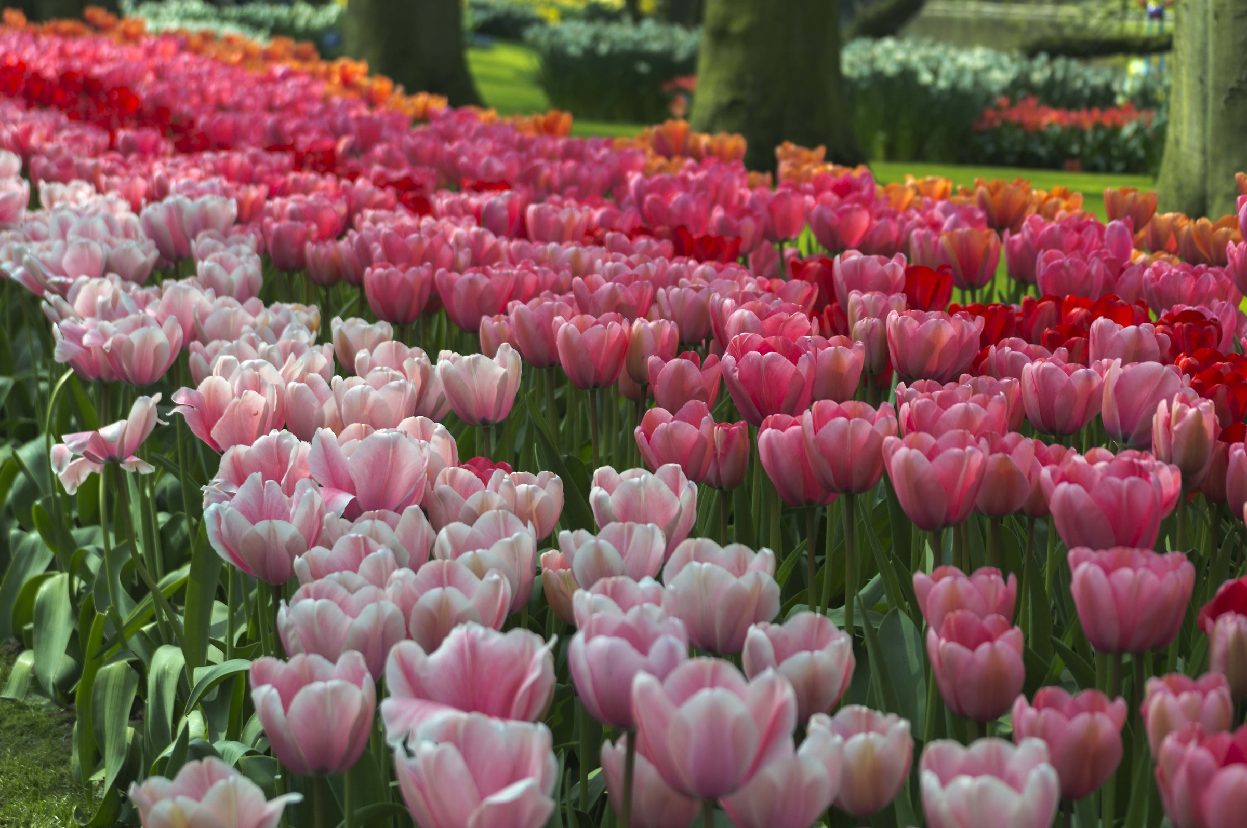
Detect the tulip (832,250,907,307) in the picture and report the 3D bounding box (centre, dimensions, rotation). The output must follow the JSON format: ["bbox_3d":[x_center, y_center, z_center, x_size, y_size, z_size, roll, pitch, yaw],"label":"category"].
[{"bbox_3d":[0.263,-0.139,3.030,0.079,0.067,0.077,0,10,0],"label":"tulip"}]

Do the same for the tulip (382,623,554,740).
[{"bbox_3d":[-0.095,0.172,1.750,0.104,0.075,0.098,0,11,0],"label":"tulip"}]

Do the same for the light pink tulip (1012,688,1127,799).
[{"bbox_3d":[0.286,0.214,1.820,0.075,0.067,0.075,0,11,0],"label":"light pink tulip"}]

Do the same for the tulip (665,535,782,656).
[{"bbox_3d":[0.064,0.119,1.850,0.075,0.068,0.075,0,10,0],"label":"tulip"}]

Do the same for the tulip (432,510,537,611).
[{"bbox_3d":[-0.108,0.117,2.200,0.081,0.076,0.080,0,11,0],"label":"tulip"}]

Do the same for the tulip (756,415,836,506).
[{"bbox_3d":[0.167,0.044,2.620,0.085,0.081,0.083,0,11,0],"label":"tulip"}]

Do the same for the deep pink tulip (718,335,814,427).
[{"bbox_3d":[0.122,-0.029,2.420,0.081,0.072,0.079,0,10,0],"label":"deep pink tulip"}]

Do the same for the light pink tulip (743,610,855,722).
[{"bbox_3d":[0.112,0.161,1.800,0.070,0.065,0.069,0,11,0],"label":"light pink tulip"}]

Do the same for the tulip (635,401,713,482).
[{"bbox_3d":[0.043,0.023,2.360,0.065,0.063,0.063,0,11,0],"label":"tulip"}]

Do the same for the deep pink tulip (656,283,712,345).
[{"bbox_3d":[0.072,-0.118,3.380,0.069,0.067,0.069,0,10,0],"label":"deep pink tulip"}]

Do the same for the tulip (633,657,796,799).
[{"bbox_3d":[0.051,0.178,1.580,0.092,0.074,0.090,0,11,0],"label":"tulip"}]

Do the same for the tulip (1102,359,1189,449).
[{"bbox_3d":[0.459,-0.009,2.490,0.077,0.072,0.076,0,10,0],"label":"tulip"}]

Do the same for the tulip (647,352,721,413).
[{"bbox_3d":[0.060,-0.027,2.800,0.072,0.067,0.072,0,10,0],"label":"tulip"}]

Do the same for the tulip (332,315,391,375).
[{"bbox_3d":[-0.252,-0.066,2.730,0.060,0.057,0.058,0,11,0],"label":"tulip"}]

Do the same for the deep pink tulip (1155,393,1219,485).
[{"bbox_3d":[0.450,0.021,2.270,0.051,0.071,0.052,0,10,0],"label":"deep pink tulip"}]

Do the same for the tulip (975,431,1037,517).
[{"bbox_3d":[0.357,0.057,2.650,0.060,0.075,0.060,0,11,0],"label":"tulip"}]

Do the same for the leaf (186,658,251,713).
[{"bbox_3d":[-0.271,0.183,1.900,0.050,0.038,0.032,0,10,0],"label":"leaf"}]

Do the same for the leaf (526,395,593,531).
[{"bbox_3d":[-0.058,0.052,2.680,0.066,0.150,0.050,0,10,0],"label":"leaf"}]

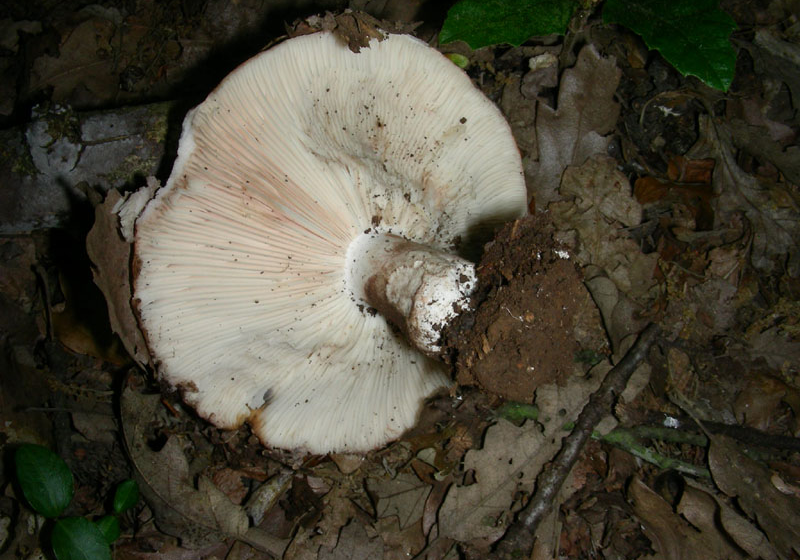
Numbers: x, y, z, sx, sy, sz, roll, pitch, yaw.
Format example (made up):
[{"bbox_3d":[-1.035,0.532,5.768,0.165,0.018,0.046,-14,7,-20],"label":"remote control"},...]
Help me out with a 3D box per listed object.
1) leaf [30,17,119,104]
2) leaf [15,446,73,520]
[{"bbox_3d":[-0.172,-0.115,0.472,0.058,0.012,0.059,-28,67,-13],"label":"leaf"},{"bbox_3d":[-0.145,0.080,0.358,0.020,0.008,0.036,-31,68,-14],"label":"leaf"}]

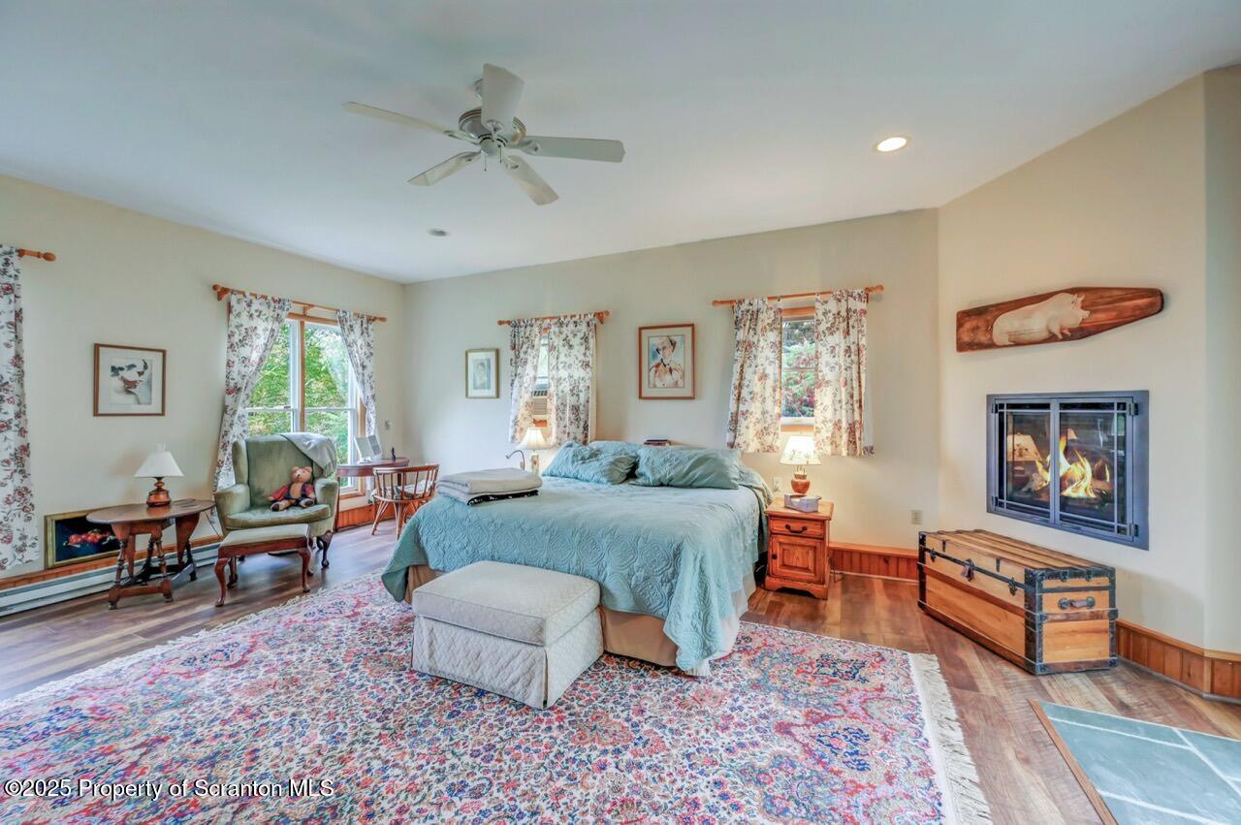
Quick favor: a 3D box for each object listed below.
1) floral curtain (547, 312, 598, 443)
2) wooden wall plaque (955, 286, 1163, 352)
[{"bbox_3d":[-0.500,-0.311,4.862,0.594,1.317,0.110,0,0,22],"label":"floral curtain"},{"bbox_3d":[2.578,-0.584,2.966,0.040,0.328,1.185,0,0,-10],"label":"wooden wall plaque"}]

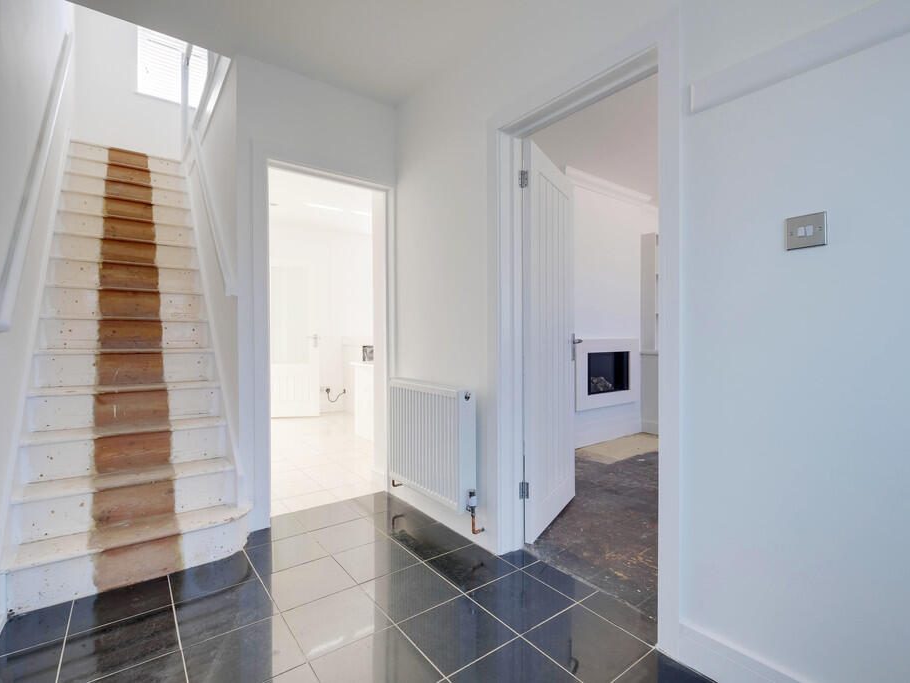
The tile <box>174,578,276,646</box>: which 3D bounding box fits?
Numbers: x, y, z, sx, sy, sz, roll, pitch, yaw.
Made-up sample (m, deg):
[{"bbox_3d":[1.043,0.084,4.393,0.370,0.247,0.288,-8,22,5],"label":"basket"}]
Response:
[{"bbox_3d":[-0.867,1.020,1.617,0.308,0.013,0.308,0,0,-37],"label":"tile"}]

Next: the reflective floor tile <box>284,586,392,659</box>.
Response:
[{"bbox_3d":[-0.430,1.020,1.556,0.308,0.013,0.308,0,0,-37],"label":"reflective floor tile"}]

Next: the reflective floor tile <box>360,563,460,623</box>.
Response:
[{"bbox_3d":[-0.181,1.024,1.753,0.309,0.010,0.309,0,-1,-37],"label":"reflective floor tile"}]

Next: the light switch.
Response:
[{"bbox_3d":[0.893,-0.281,1.088,0.010,0.086,0.086,0,-1,-37],"label":"light switch"}]

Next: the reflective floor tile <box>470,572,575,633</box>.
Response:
[{"bbox_3d":[0.257,1.022,1.690,0.309,0.010,0.309,0,-1,-37],"label":"reflective floor tile"}]

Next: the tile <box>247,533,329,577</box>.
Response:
[{"bbox_3d":[-0.806,1.022,2.054,0.308,0.013,0.308,0,0,-37],"label":"tile"}]

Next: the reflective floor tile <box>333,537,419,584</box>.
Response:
[{"bbox_3d":[-0.369,1.027,2.003,0.309,0.010,0.309,0,-1,-37],"label":"reflective floor tile"}]

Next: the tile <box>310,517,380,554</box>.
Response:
[{"bbox_3d":[-0.558,1.022,2.241,0.308,0.013,0.308,0,0,-37],"label":"tile"}]

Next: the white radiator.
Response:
[{"bbox_3d":[-0.147,0.544,2.391,0.103,0.600,0.700,0,0,-37],"label":"white radiator"}]

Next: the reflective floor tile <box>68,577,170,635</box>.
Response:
[{"bbox_3d":[-1.304,1.026,1.683,0.309,0.010,0.293,0,-1,-37],"label":"reflective floor tile"}]

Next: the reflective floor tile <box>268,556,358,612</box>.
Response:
[{"bbox_3d":[-0.618,1.021,1.805,0.308,0.013,0.308,0,0,-37],"label":"reflective floor tile"}]

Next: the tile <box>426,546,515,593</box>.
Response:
[{"bbox_3d":[0.069,1.025,1.940,0.309,0.010,0.309,0,-1,-37],"label":"tile"}]

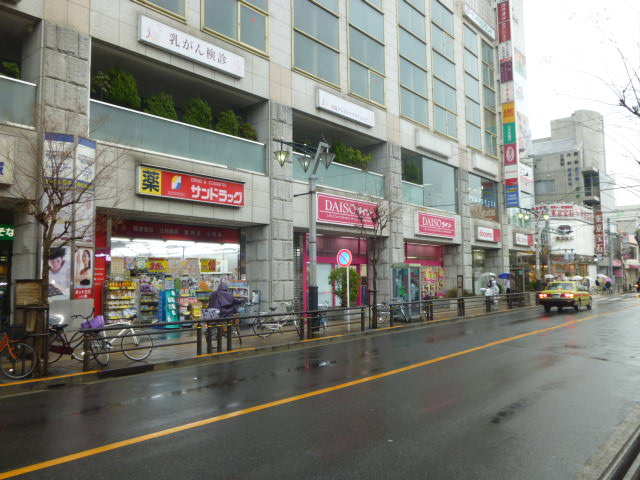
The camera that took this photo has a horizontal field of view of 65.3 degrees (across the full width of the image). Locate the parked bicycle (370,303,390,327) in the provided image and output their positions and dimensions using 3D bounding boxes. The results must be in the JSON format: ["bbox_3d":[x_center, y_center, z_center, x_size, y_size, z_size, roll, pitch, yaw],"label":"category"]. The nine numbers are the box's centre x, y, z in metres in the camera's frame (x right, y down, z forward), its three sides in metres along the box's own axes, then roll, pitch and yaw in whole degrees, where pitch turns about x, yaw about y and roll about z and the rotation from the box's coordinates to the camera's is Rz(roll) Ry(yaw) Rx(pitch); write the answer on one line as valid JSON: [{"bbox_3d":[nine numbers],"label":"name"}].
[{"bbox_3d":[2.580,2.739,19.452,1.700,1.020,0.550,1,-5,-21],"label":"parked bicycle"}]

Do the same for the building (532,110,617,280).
[{"bbox_3d":[28.851,-3.212,58.886,7.000,18.800,14.000,-5,-6,41],"label":"building"}]

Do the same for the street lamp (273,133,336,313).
[{"bbox_3d":[-0.430,-0.083,15.941,1.600,6.000,1.800,-5,-6,41],"label":"street lamp"}]

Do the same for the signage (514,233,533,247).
[{"bbox_3d":[14.418,-0.004,35.368,0.220,0.734,3.343,-5,-6,41],"label":"signage"}]

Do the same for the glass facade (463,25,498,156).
[{"bbox_3d":[11.013,-9.982,34.423,0.300,8.400,5.000,-5,-6,41],"label":"glass facade"}]

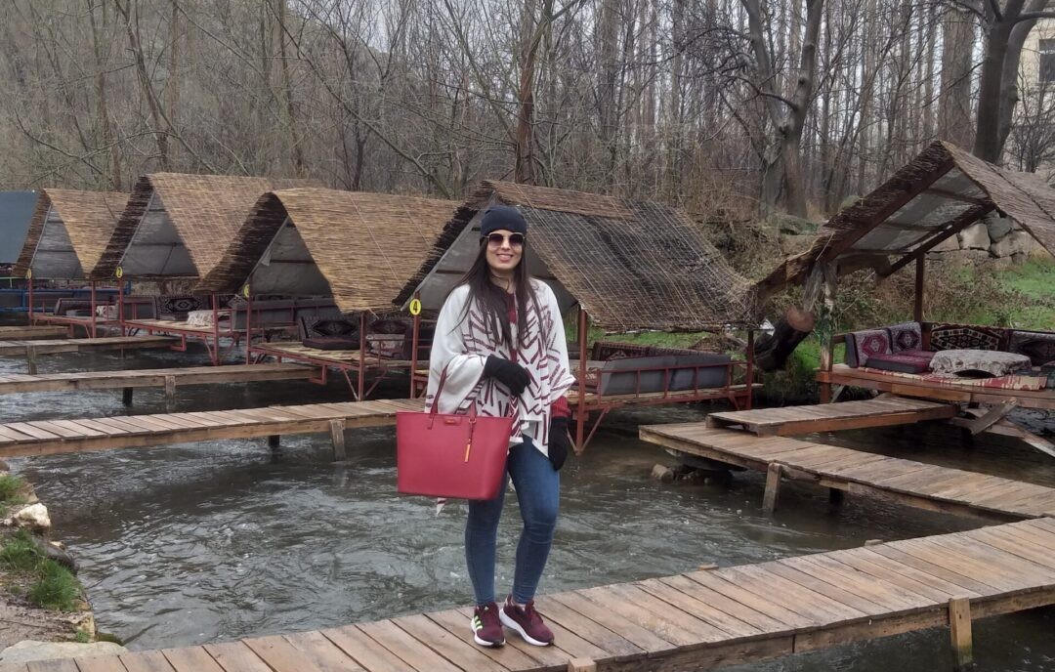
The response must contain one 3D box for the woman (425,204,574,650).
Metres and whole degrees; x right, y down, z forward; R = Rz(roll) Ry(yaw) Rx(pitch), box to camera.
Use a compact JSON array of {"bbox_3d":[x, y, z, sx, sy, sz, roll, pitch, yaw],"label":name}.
[{"bbox_3d":[-0.108,0.326,4.007,0.550,1.630,0.380,1,4,-6],"label":"woman"}]

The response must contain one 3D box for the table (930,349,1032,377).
[{"bbox_3d":[5.080,0.286,11.850,0.820,0.240,0.820,-3,6,-42],"label":"table"}]

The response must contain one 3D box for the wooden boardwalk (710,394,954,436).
[{"bbox_3d":[2.873,0.746,9.765,2.750,0.130,0.580,-2,5,-35],"label":"wooden boardwalk"}]

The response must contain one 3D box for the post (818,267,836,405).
[{"bbox_3d":[3.203,0.070,11.300,0.140,1.650,0.140,-3,6,-42],"label":"post"}]

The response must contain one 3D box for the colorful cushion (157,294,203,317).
[{"bbox_3d":[-5.550,-0.449,16.850,0.760,0.430,0.140,-3,0,-44],"label":"colorful cushion"}]

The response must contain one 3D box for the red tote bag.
[{"bbox_3d":[-0.266,0.358,3.870,0.420,0.460,0.150,2,4,10],"label":"red tote bag"}]

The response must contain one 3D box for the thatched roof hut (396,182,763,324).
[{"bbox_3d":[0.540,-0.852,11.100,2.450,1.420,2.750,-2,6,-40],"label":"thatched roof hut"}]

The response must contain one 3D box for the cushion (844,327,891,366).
[{"bbox_3d":[3.930,0.146,12.131,0.780,0.420,0.140,-3,-2,-42],"label":"cushion"}]

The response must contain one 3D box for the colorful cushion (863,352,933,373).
[{"bbox_3d":[4.268,0.320,11.891,0.720,0.110,0.600,-3,6,-42],"label":"colorful cushion"}]

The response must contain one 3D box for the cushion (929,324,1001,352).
[{"bbox_3d":[5.300,0.102,12.750,0.140,0.460,0.860,5,1,-42],"label":"cushion"}]

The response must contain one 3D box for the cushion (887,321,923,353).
[{"bbox_3d":[4.532,0.086,12.673,0.760,0.440,0.140,-3,0,-42],"label":"cushion"}]

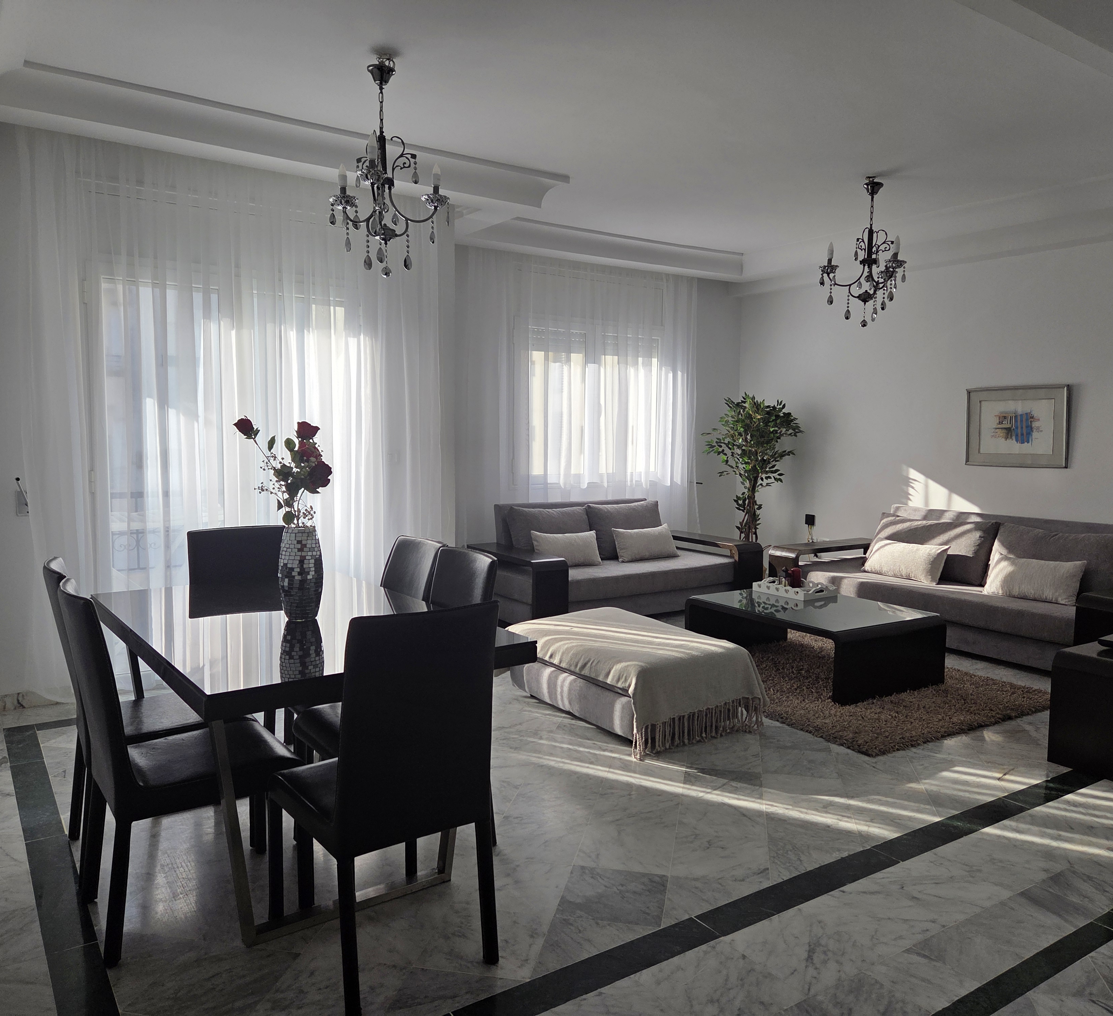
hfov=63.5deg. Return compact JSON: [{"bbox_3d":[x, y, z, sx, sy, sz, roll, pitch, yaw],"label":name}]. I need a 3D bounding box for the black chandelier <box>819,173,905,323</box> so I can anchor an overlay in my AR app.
[{"bbox_3d":[1.834,-1.492,5.280,0.521,0.849,0.521,2,5,11],"label":"black chandelier"}]

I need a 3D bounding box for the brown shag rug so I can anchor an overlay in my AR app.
[{"bbox_3d":[1.452,0.986,5.438,1.614,0.034,2.296,-2,6,-34],"label":"brown shag rug"}]

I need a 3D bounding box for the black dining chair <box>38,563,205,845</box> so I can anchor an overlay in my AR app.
[{"bbox_3d":[-1.362,0.659,3.037,0.603,0.997,0.445,-2,6,-34],"label":"black dining chair"}]

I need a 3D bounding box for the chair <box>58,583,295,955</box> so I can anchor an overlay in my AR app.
[{"bbox_3d":[-1.096,0.697,2.647,0.603,0.997,0.445,-2,6,-34],"label":"chair"}]

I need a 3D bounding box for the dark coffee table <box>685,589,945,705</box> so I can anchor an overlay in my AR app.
[{"bbox_3d":[1.445,0.749,5.156,0.844,0.394,1.135,-2,6,-33],"label":"dark coffee table"}]

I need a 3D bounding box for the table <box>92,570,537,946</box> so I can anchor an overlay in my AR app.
[{"bbox_3d":[-0.856,0.726,2.919,0.923,0.766,1.435,-3,6,-36],"label":"table"}]

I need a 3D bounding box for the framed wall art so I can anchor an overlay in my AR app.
[{"bbox_3d":[3.145,-0.553,6.190,0.031,0.542,0.716,-3,6,-34],"label":"framed wall art"}]

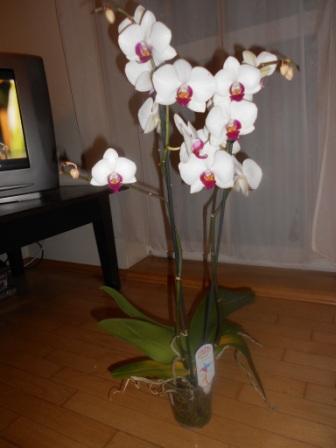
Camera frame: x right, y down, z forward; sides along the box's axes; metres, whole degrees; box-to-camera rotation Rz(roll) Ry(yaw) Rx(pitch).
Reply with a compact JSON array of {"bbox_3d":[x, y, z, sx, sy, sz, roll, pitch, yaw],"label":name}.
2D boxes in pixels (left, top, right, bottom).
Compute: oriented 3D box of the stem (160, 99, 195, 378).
[{"bbox_3d":[0.021,0.079,0.700,0.045,0.610,0.050,-6,18,0],"label":"stem"}]

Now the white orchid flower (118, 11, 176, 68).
[{"bbox_3d":[-0.034,-0.304,0.555,0.091,0.088,0.042,-2,14,18],"label":"white orchid flower"}]

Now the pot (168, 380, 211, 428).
[{"bbox_3d":[0.052,0.424,0.807,0.105,0.092,0.105,-4,13,1],"label":"pot"}]

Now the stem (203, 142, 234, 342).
[{"bbox_3d":[0.100,0.058,0.707,0.055,0.440,0.050,1,16,-1],"label":"stem"}]

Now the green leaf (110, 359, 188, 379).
[{"bbox_3d":[-0.040,0.309,0.720,0.165,0.030,0.052,-6,13,0],"label":"green leaf"}]

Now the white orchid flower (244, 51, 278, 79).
[{"bbox_3d":[0.166,-0.284,0.603,0.080,0.062,0.045,0,14,21],"label":"white orchid flower"}]

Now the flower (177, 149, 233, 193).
[{"bbox_3d":[0.068,-0.096,0.595,0.092,0.078,0.042,-4,13,11],"label":"flower"}]

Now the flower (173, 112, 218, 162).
[{"bbox_3d":[0.051,-0.158,0.620,0.055,0.088,0.095,5,16,36],"label":"flower"}]

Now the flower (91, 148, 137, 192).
[{"bbox_3d":[-0.097,-0.095,0.600,0.079,0.076,0.038,-8,13,-7],"label":"flower"}]

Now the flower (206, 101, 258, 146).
[{"bbox_3d":[0.114,-0.178,0.596,0.095,0.083,0.045,0,14,19],"label":"flower"}]

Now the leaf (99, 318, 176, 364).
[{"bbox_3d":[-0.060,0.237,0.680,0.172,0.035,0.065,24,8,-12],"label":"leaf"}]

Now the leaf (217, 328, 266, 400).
[{"bbox_3d":[0.172,0.329,0.787,0.110,0.155,0.070,-5,13,0],"label":"leaf"}]

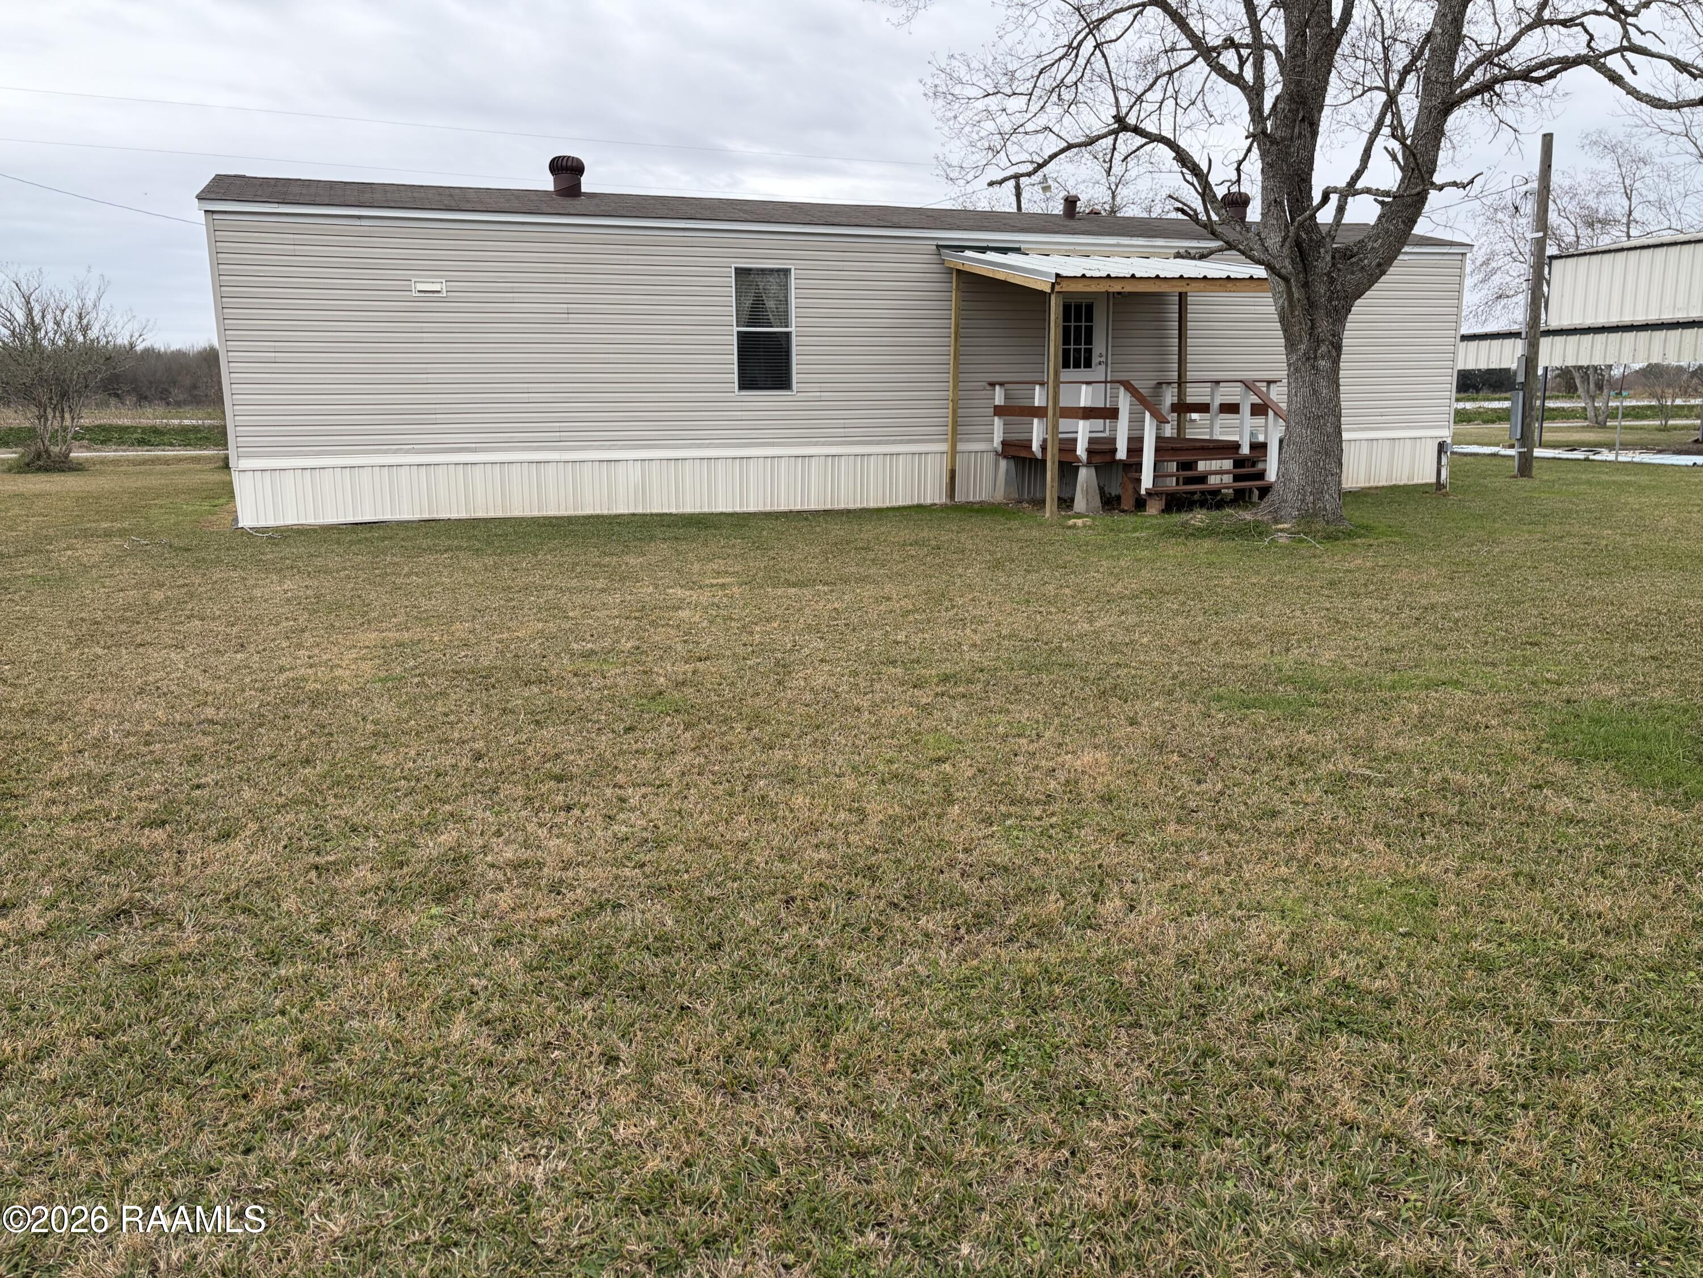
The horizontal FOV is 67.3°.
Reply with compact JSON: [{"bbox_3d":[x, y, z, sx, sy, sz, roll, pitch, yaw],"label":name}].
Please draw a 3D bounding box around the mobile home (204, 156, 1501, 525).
[{"bbox_3d":[0.508,-4.139,18.482,17.109,4.100,4.260,-4,11,-19],"label":"mobile home"}]

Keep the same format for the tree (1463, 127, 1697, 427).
[{"bbox_3d":[30.463,-14.557,52.754,8.800,11.400,8.600,6,12,29],"label":"tree"}]

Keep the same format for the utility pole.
[{"bbox_3d":[12.046,-5.792,22.533,0.320,5.840,0.320,5,12,27],"label":"utility pole"}]

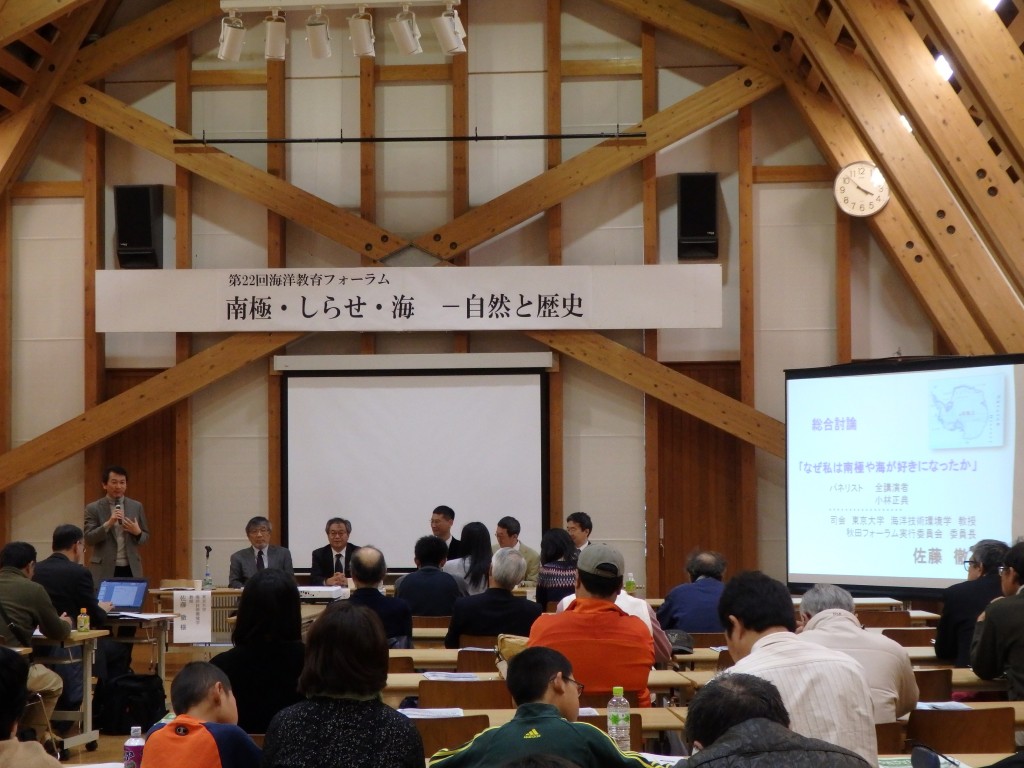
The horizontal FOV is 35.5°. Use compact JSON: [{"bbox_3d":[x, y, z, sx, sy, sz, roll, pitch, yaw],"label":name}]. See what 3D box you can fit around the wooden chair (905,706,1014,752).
[{"bbox_3d":[1.505,1.480,5.580,0.420,0.790,0.500,0,-3,-3],"label":"wooden chair"}]

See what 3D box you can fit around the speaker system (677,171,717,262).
[{"bbox_3d":[1.741,-1.568,14.950,0.370,0.800,0.410,-1,-3,4],"label":"speaker system"}]

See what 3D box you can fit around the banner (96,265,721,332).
[{"bbox_3d":[-1.020,-0.805,15.050,5.930,0.590,0.030,-1,-3,5],"label":"banner"}]

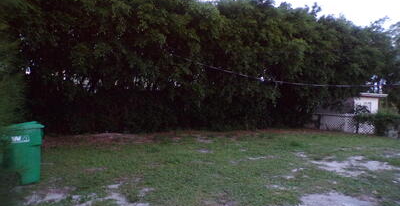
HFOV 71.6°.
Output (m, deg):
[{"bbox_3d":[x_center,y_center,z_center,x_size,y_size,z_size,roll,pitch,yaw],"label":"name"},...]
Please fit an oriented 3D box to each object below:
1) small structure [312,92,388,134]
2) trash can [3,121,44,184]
[{"bbox_3d":[11.500,0.730,21.500,3.100,2.750,3.900,2,-1,-19],"label":"small structure"},{"bbox_3d":[-3.400,0.920,5.280,0.780,1.100,0.680,2,-1,-40],"label":"trash can"}]

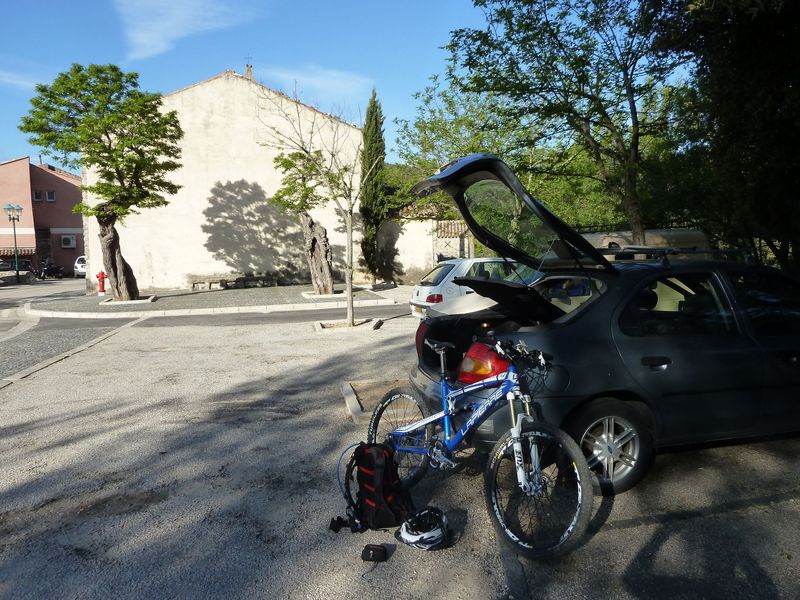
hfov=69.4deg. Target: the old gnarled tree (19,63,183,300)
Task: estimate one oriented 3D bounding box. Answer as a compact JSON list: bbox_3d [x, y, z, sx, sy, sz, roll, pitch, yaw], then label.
[{"bbox_3d":[-9.373,-3.662,18.090,5.200,7.300,5.000,-1,5,0],"label":"old gnarled tree"}]

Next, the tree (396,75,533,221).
[{"bbox_3d":[2.719,-5.125,24.617,6.000,9.000,6.000,-1,5,0],"label":"tree"}]

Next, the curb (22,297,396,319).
[{"bbox_3d":[-5.583,0.206,15.810,11.102,0.150,3.250,-1,5,-2],"label":"curb"}]

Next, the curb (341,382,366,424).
[{"bbox_3d":[-0.468,1.015,5.784,0.120,0.090,1.247,-2,5,-12],"label":"curb"}]

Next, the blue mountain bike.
[{"bbox_3d":[0.373,0.740,3.372,0.690,1.060,1.785,16,-7,-37],"label":"blue mountain bike"}]

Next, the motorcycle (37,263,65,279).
[{"bbox_3d":[-22.995,-1.912,37.951,1.950,1.150,0.750,-4,6,-31],"label":"motorcycle"}]

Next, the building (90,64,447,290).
[{"bbox_3d":[-6.416,-5.098,28.187,13.200,8.350,12.000,-2,5,-11],"label":"building"}]

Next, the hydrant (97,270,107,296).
[{"bbox_3d":[-10.133,-0.558,19.562,0.360,0.890,0.340,-3,5,-25],"label":"hydrant"}]

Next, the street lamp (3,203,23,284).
[{"bbox_3d":[-20.162,-2.962,30.315,1.000,4.350,0.700,-4,6,-33],"label":"street lamp"}]

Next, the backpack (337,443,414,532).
[{"bbox_3d":[-0.137,1.032,3.251,0.270,0.455,0.270,4,7,45],"label":"backpack"}]

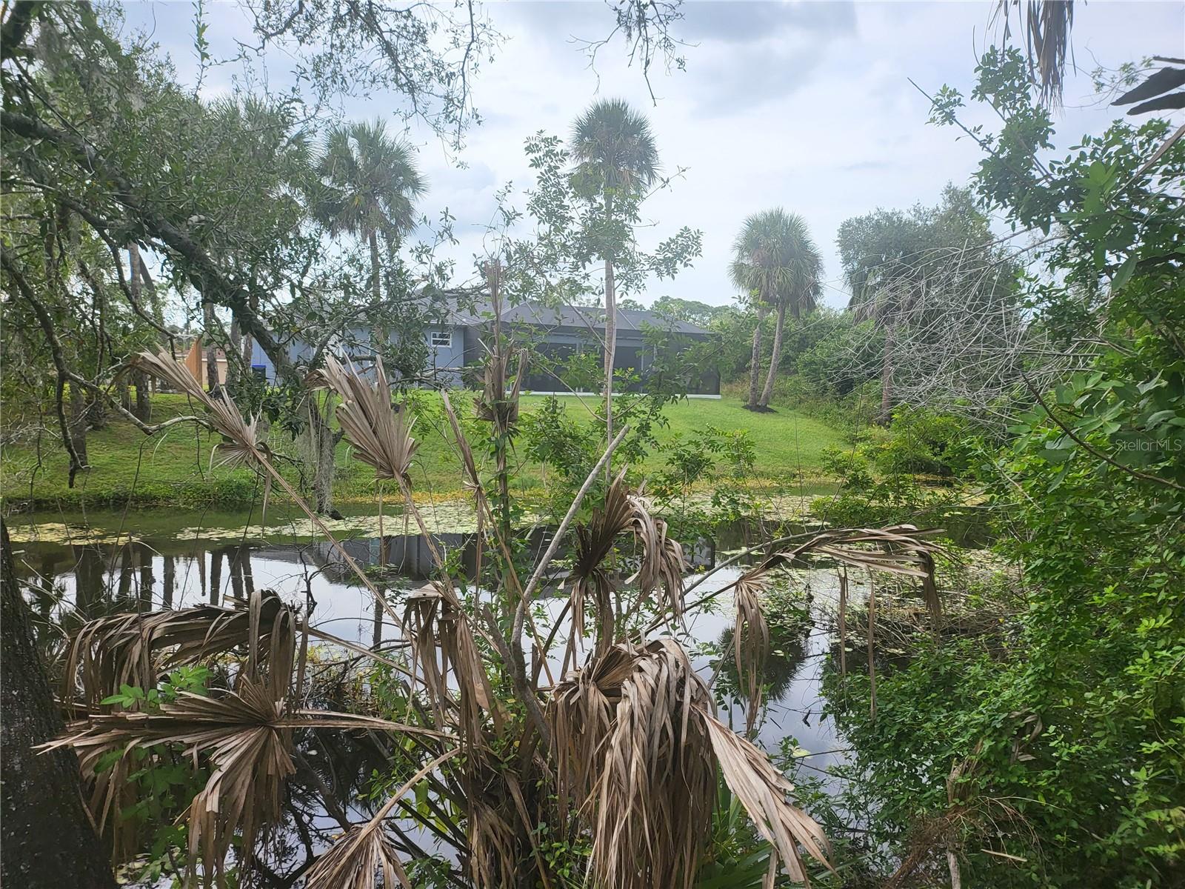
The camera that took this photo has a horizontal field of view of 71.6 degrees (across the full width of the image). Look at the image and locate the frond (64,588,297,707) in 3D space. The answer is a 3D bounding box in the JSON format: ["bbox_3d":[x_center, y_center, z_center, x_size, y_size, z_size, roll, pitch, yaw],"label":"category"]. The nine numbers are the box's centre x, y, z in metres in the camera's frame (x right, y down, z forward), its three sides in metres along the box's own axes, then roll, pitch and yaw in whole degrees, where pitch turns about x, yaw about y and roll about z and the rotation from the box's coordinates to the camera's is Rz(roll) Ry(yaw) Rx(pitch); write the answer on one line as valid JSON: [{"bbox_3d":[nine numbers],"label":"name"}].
[{"bbox_3d":[-1.330,0.658,2.650,0.720,0.400,0.420,1,3,0],"label":"frond"}]

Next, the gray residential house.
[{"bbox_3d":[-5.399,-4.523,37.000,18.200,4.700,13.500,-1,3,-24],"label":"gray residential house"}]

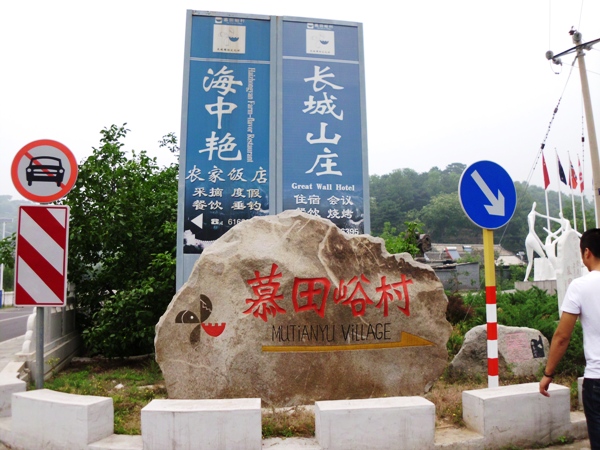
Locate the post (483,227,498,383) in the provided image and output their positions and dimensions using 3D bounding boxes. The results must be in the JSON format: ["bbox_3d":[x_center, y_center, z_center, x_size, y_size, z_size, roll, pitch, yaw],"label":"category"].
[{"bbox_3d":[2.179,1.012,5.550,0.115,2.000,0.115,0,-6,0],"label":"post"}]

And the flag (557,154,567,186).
[{"bbox_3d":[9.915,-2.104,18.400,0.360,1.200,0.200,0,-6,0],"label":"flag"}]

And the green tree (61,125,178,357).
[{"bbox_3d":[-3.403,0.294,9.200,2.500,4.300,2.400,0,-6,0],"label":"green tree"}]

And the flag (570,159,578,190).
[{"bbox_3d":[10.634,-1.956,18.800,0.330,1.250,0.200,0,-6,0],"label":"flag"}]

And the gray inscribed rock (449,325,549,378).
[{"bbox_3d":[2.919,1.851,7.100,1.320,0.740,0.600,-1,-6,5],"label":"gray inscribed rock"}]

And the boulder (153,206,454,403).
[{"bbox_3d":[0.042,0.982,5.850,3.350,2.200,1.000,-1,-6,12],"label":"boulder"}]

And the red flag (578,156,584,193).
[{"bbox_3d":[11.137,-1.998,19.200,0.260,1.350,0.200,0,-6,0],"label":"red flag"}]

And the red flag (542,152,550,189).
[{"bbox_3d":[9.143,-2.021,18.000,0.320,1.330,0.200,0,-6,0],"label":"red flag"}]

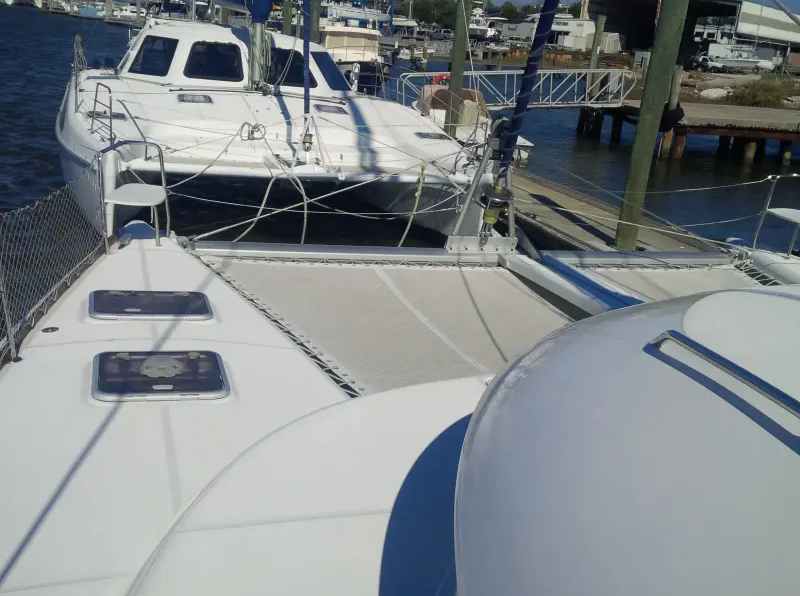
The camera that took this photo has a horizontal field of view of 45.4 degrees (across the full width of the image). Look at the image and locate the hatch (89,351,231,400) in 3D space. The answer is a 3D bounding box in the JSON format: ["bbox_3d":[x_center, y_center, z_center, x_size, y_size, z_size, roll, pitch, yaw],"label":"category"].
[{"bbox_3d":[-1.008,0.324,4.025,0.546,0.045,0.465,1,18,-17],"label":"hatch"}]

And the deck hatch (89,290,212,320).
[{"bbox_3d":[-1.255,0.038,4.820,0.595,0.045,0.380,1,18,-17],"label":"deck hatch"}]

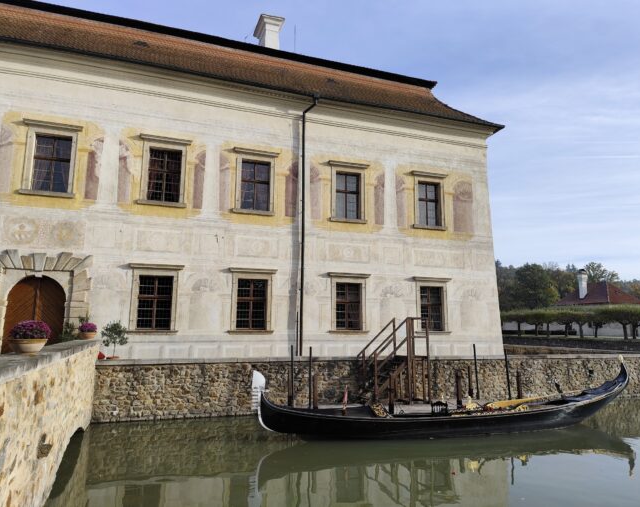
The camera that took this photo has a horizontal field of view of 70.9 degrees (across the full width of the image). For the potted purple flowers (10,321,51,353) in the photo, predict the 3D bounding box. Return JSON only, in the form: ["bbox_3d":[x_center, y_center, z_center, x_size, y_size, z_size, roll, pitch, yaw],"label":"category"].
[{"bbox_3d":[-3.378,0.967,5.196,0.420,0.385,0.420,4,-10,-18],"label":"potted purple flowers"}]

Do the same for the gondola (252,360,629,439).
[{"bbox_3d":[3.824,3.583,11.375,10.950,1.850,1.450,3,-11,-16],"label":"gondola"}]

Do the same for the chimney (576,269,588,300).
[{"bbox_3d":[33.277,3.889,57.000,0.950,3.900,0.950,4,-10,-18],"label":"chimney"}]

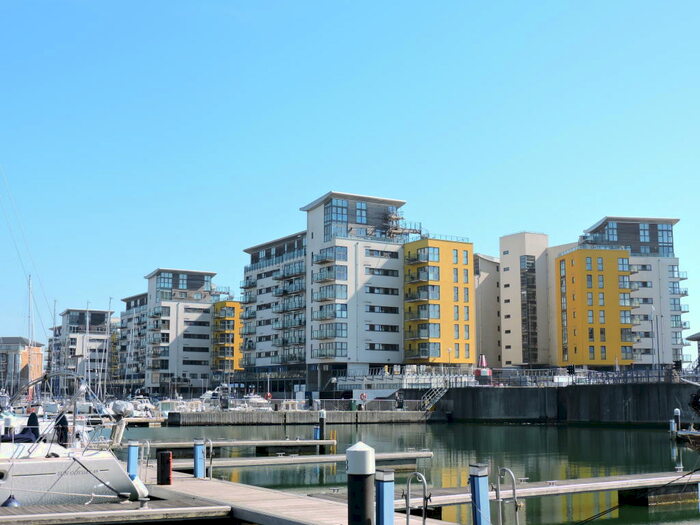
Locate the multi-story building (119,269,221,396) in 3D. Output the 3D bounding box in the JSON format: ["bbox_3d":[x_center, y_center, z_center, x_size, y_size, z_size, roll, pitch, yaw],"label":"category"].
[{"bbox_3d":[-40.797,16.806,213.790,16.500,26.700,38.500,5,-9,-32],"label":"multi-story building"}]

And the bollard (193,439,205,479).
[{"bbox_3d":[-4.325,5.630,27.301,0.290,1.080,0.290,5,-9,-30],"label":"bollard"}]

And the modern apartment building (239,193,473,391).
[{"bbox_3d":[-1.434,6.922,152.983,20.800,29.100,42.000,5,-9,-32],"label":"modern apartment building"}]

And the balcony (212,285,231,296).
[{"bbox_3d":[-27.842,6.067,205.923,4.200,1.700,2.500,5,-9,-32],"label":"balcony"}]

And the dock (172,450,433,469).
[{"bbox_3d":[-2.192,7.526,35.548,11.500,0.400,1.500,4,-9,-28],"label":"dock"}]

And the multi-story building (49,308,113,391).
[{"bbox_3d":[-78.310,26.845,276.077,16.500,24.000,37.500,5,-9,-32],"label":"multi-story building"}]

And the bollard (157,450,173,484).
[{"bbox_3d":[-4.919,5.473,25.303,0.370,0.840,0.370,5,-9,-30],"label":"bollard"}]

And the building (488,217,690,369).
[{"bbox_3d":[42.205,7.698,161.451,28.000,27.700,27.000,1,-8,-10],"label":"building"}]

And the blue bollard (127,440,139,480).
[{"bbox_3d":[-6.092,5.546,26.694,0.300,1.080,0.300,5,-9,-30],"label":"blue bollard"}]

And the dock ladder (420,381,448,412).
[{"bbox_3d":[8.944,14.152,100.004,3.200,3.300,1.200,2,-8,-15],"label":"dock ladder"}]

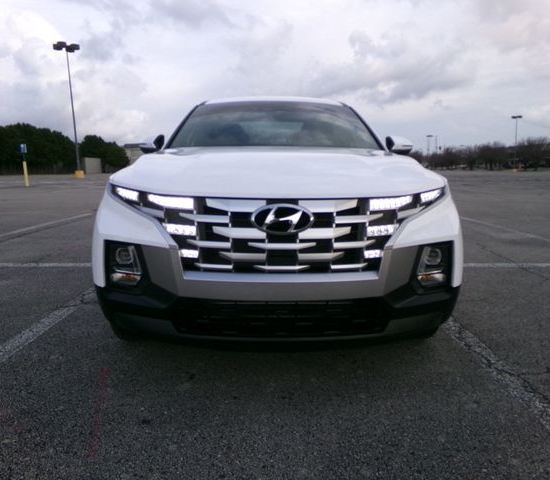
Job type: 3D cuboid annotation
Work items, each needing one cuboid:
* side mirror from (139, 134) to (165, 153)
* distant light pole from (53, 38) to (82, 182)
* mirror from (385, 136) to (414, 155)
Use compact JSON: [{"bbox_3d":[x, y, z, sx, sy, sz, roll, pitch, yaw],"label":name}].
[{"bbox_3d":[-0.932,-0.724,3.347,0.210,0.155,0.160,0,9,-1],"label":"side mirror"},{"bbox_3d":[-16.236,-10.311,35.801,2.000,10.600,1.800,0,9,0],"label":"distant light pole"},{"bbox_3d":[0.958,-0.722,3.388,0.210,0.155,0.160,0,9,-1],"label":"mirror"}]

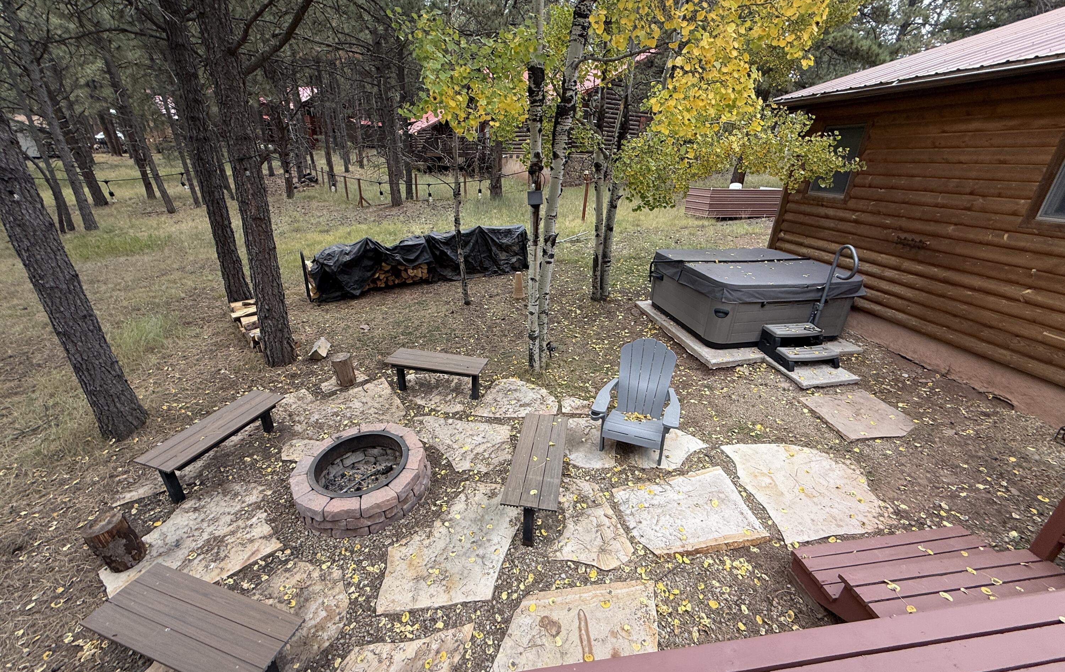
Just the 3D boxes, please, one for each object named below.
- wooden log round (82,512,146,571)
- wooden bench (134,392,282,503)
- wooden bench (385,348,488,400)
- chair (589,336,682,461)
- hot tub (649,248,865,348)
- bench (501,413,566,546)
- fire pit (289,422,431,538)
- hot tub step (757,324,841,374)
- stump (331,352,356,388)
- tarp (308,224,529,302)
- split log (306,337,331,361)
[{"bbox_3d":[-3.200,1.580,3.310,0.250,0.405,0.250,-2,26,1],"label":"wooden log round"},{"bbox_3d":[-3.057,1.075,4.280,0.425,0.450,1.220,9,25,15],"label":"wooden bench"},{"bbox_3d":[-1.204,0.535,5.538,1.225,0.485,0.430,6,24,11],"label":"wooden bench"},{"bbox_3d":[1.142,0.669,4.614,0.800,0.960,0.900,10,26,18],"label":"chair"},{"bbox_3d":[3.525,-0.754,7.300,2.300,0.970,2.250,-4,24,-12],"label":"hot tub"},{"bbox_3d":[0.057,1.269,3.905,0.425,0.475,1.220,5,24,7],"label":"bench"},{"bbox_3d":[-1.595,1.307,4.089,1.250,0.300,1.250,1,23,-1],"label":"fire pit"},{"bbox_3d":[3.739,0.135,6.006,0.745,0.376,0.690,-2,24,-8],"label":"hot tub step"},{"bbox_3d":[-2.480,0.443,5.665,0.245,0.387,0.245,1,24,0],"label":"stump"},{"bbox_3d":[-2.336,-1.791,9.815,4.900,1.050,0.650,-14,28,-30],"label":"tarp"},{"bbox_3d":[-3.249,0.177,6.569,0.250,0.165,0.430,-4,24,-12],"label":"split log"}]

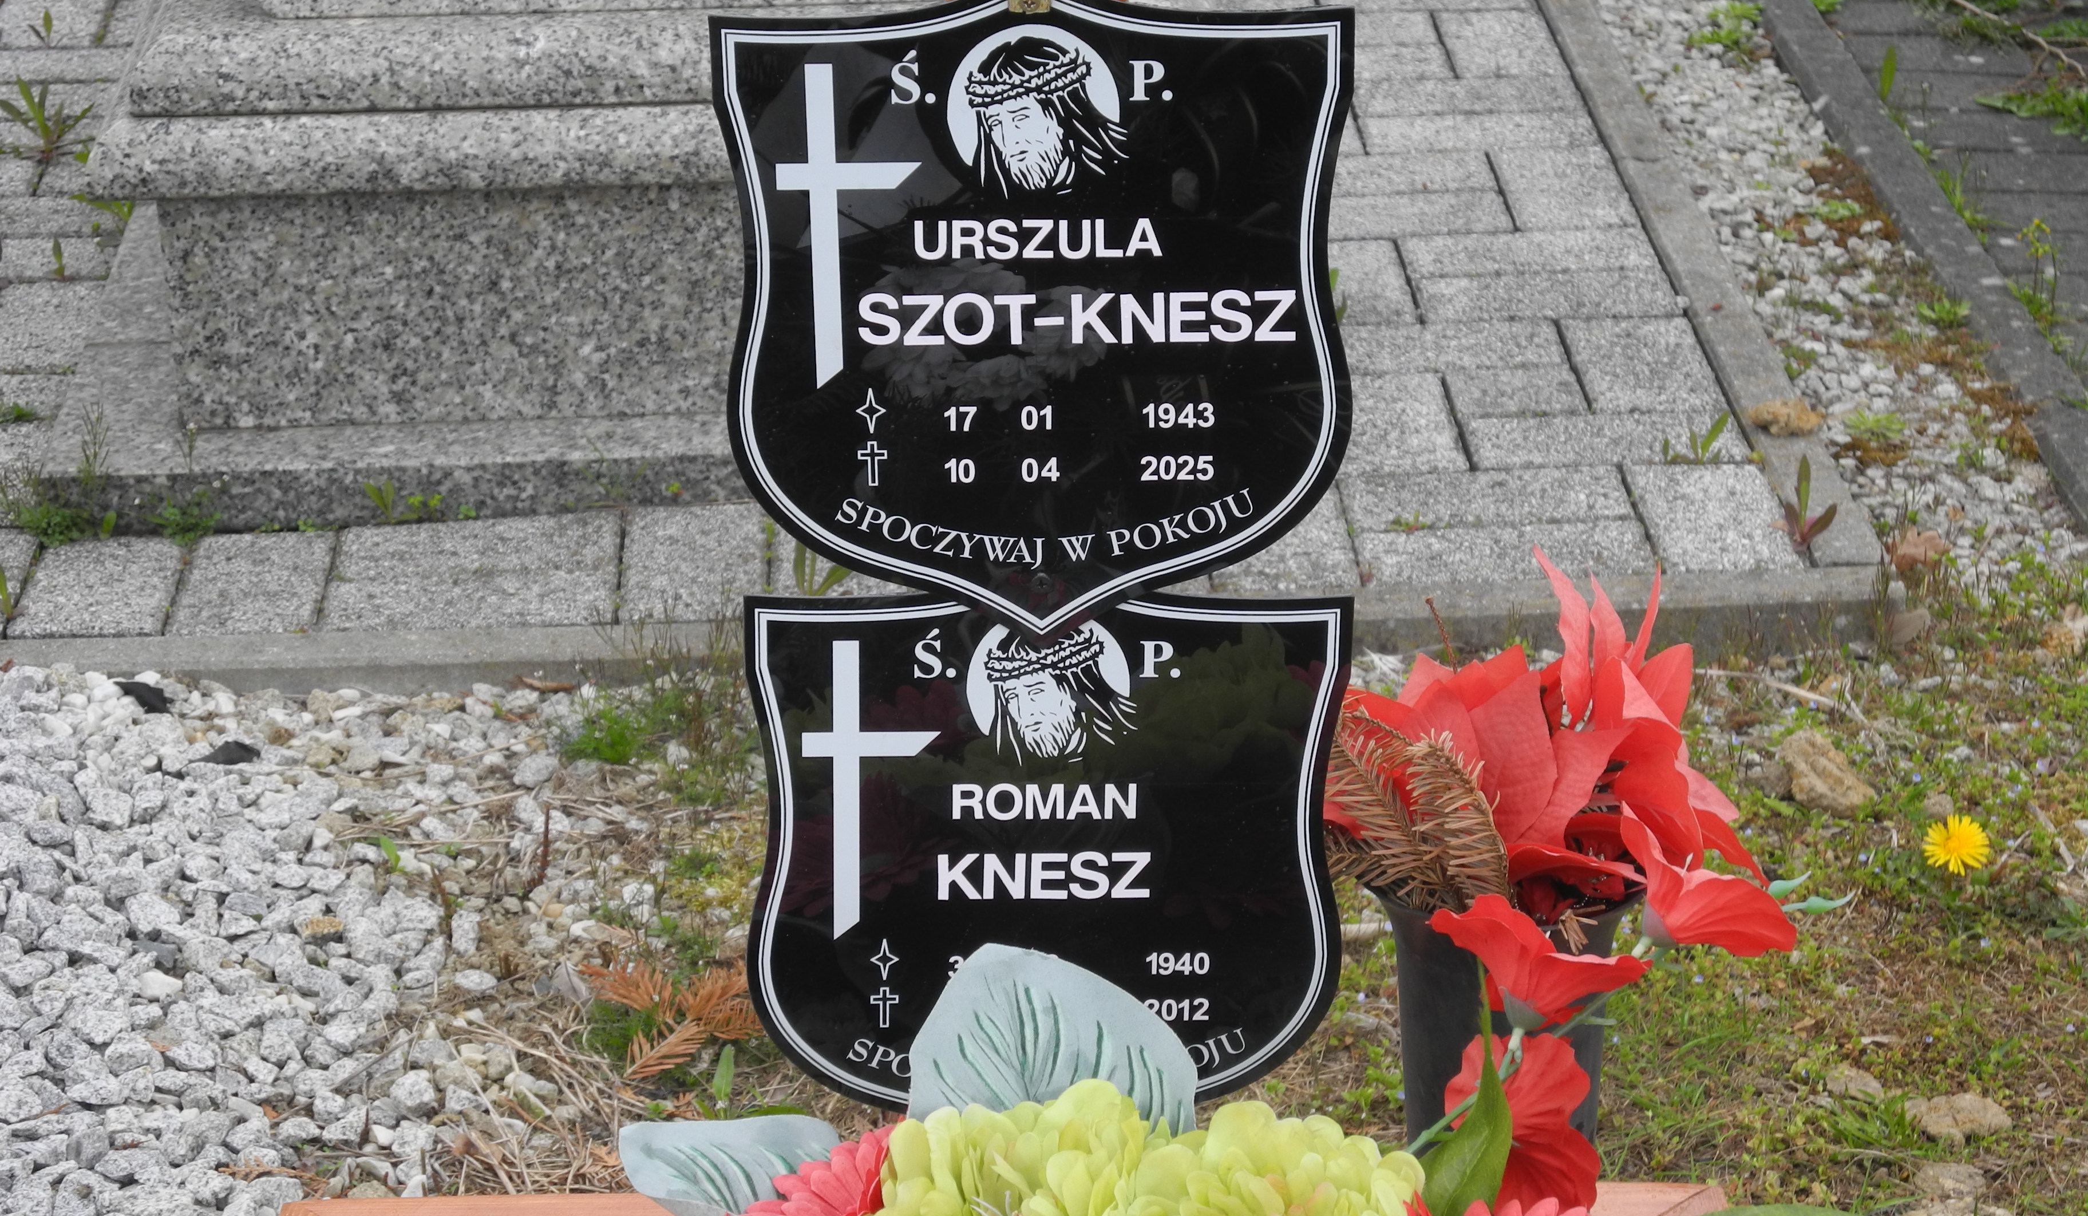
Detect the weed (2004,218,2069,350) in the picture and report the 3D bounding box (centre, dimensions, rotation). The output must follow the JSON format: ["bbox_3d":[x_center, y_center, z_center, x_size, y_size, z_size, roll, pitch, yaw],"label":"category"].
[{"bbox_3d":[0.749,-0.248,3.855,0.045,0.082,0.050,-1,24,0],"label":"weed"}]

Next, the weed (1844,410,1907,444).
[{"bbox_3d":[0.605,-0.136,3.725,0.046,0.017,0.042,-1,24,0],"label":"weed"}]

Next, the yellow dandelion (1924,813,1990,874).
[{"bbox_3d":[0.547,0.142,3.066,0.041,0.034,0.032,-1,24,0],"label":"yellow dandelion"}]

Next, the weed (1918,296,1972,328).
[{"bbox_3d":[0.692,-0.232,3.928,0.040,0.017,0.038,-1,24,0],"label":"weed"}]

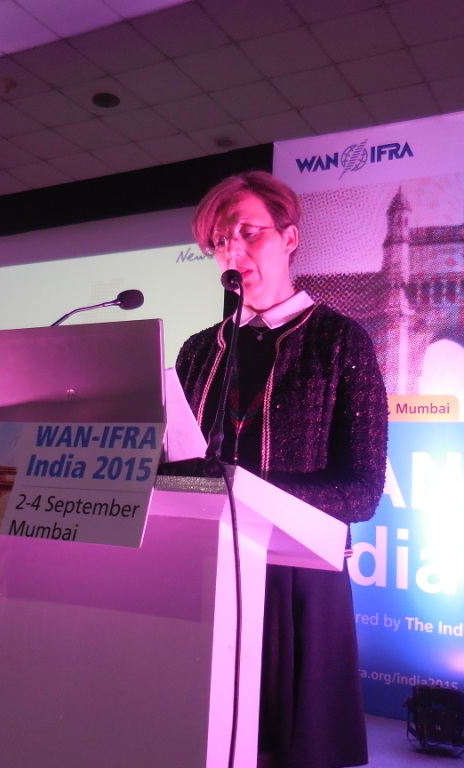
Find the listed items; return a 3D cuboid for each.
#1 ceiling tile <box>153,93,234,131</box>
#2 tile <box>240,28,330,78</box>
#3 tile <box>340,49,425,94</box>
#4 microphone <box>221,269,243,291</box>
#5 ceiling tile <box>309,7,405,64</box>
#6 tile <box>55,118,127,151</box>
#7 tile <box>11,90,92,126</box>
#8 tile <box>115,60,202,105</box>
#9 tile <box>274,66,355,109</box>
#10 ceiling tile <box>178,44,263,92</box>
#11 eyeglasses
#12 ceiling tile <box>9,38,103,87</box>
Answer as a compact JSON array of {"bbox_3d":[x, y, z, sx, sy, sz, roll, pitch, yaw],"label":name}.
[{"bbox_3d":[-0.350,-2.565,7.006,0.600,0.020,0.600,-1,-7,27],"label":"ceiling tile"},{"bbox_3d":[0.437,-2.644,5.912,0.595,0.020,0.595,-1,-7,28],"label":"tile"},{"bbox_3d":[1.246,-2.588,6.162,0.595,0.020,0.595,-1,-7,28],"label":"tile"},{"bbox_3d":[-0.001,-0.164,1.160,0.035,0.035,0.045,3,11,-9],"label":"microphone"},{"bbox_3d":[0.963,-2.661,5.639,0.600,0.025,0.600,-1,-7,28],"label":"ceiling tile"},{"bbox_3d":[-1.414,-2.545,7.561,0.600,0.020,0.600,-1,-7,27],"label":"tile"},{"bbox_3d":[-1.688,-2.608,7.027,0.595,0.020,0.595,-1,-7,28],"label":"tile"},{"bbox_3d":[-0.633,-2.634,6.472,0.600,0.025,0.600,-1,-7,28],"label":"tile"},{"bbox_3d":[0.715,-2.579,6.440,0.595,0.020,0.595,-1,-7,28],"label":"tile"},{"bbox_3d":[-0.094,-2.642,6.201,0.600,0.020,0.600,-1,-7,27],"label":"ceiling tile"},{"bbox_3d":[0.046,-0.283,1.472,0.138,0.045,0.140,-11,6,40],"label":"eyeglasses"},{"bbox_3d":[-1.435,-2.690,6.227,0.600,0.020,0.600,-1,-7,27],"label":"ceiling tile"}]

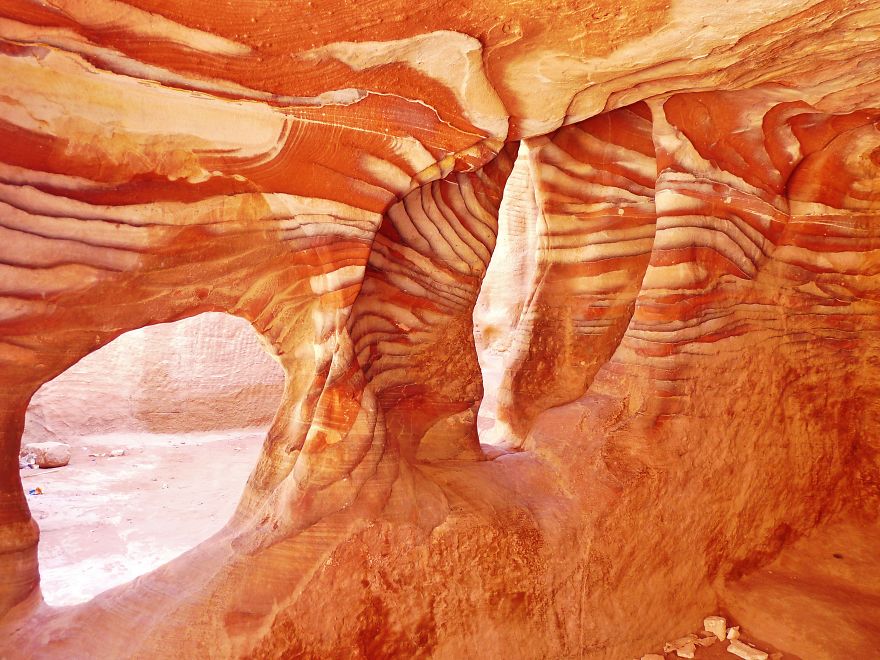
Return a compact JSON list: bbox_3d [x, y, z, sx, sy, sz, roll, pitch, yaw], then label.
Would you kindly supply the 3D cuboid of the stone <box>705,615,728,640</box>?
[{"bbox_3d":[1.208,1.298,3.000,0.092,0.085,0.065,1,4,14],"label":"stone"}]

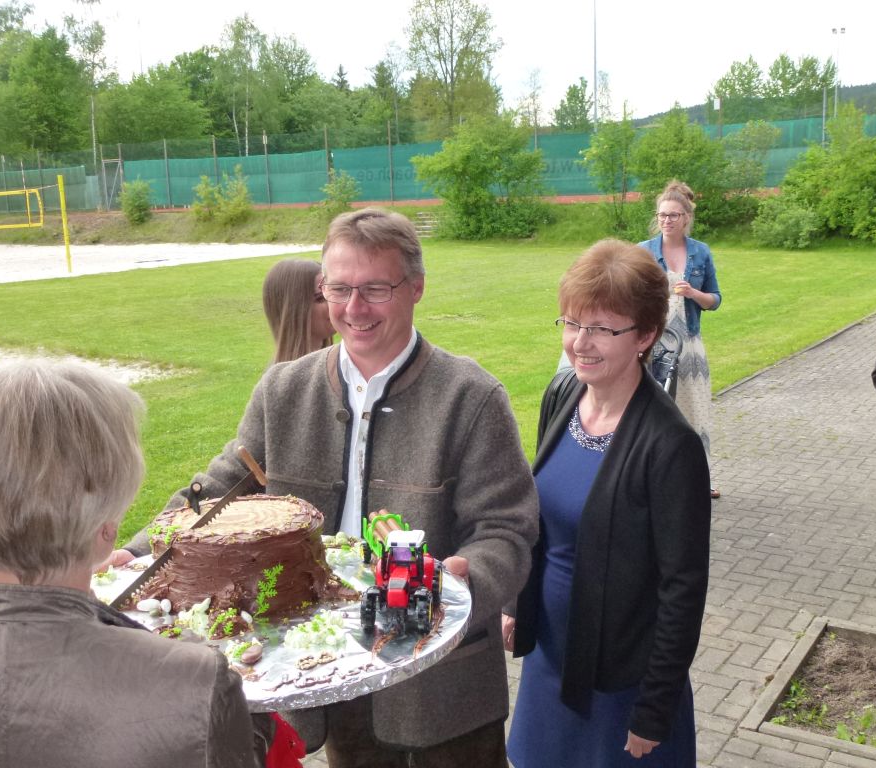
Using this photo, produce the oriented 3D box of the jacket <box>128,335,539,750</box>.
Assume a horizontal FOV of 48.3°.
[{"bbox_3d":[-0.120,0.260,1.599,0.580,0.690,0.430,2,11,25],"label":"jacket"}]

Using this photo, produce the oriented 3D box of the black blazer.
[{"bbox_3d":[0.306,0.241,1.679,0.280,0.590,0.430,-10,12,-37],"label":"black blazer"}]

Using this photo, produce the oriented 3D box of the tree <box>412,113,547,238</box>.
[{"bbox_3d":[1.291,-6.462,30.353,4.255,3.831,3.969,-3,10,0],"label":"tree"}]

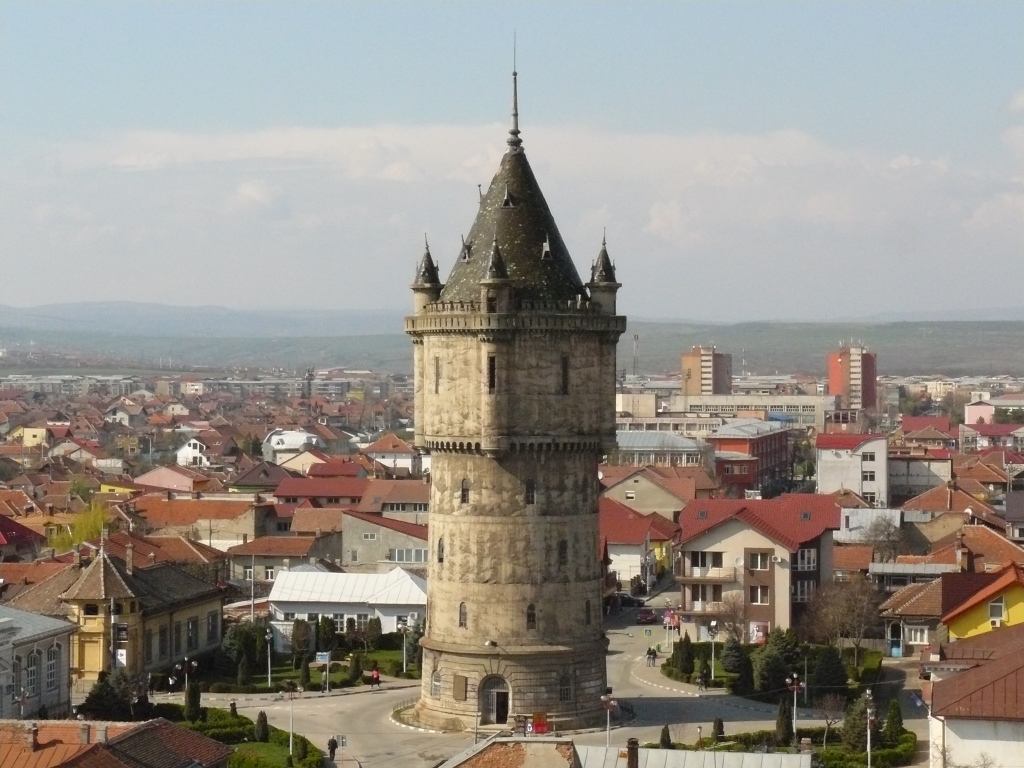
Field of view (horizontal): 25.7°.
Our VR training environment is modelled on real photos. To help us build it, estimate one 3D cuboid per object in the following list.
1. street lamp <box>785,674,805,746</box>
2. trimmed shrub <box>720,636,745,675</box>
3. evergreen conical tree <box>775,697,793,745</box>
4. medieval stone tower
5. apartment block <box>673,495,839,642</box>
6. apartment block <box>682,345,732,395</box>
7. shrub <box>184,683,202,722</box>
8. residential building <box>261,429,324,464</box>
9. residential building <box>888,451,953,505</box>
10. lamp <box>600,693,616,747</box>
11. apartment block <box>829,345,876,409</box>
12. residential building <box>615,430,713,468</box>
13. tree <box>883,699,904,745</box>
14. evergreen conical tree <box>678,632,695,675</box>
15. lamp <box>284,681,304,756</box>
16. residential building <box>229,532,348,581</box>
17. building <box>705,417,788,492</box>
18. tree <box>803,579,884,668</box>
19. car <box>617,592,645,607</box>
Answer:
[{"bbox_3d":[19.436,22.340,154.127,1.350,5.100,1.200,0,1,0],"label":"street lamp"},{"bbox_3d":[18.715,22.977,191.254,2.000,3.050,2.000,0,1,0],"label":"trimmed shrub"},{"bbox_3d":[18.707,23.238,154.337,1.300,3.300,1.300,0,1,0],"label":"evergreen conical tree"},{"bbox_3d":[0.227,0.923,170.019,16.600,47.600,16.600,0,1,0],"label":"medieval stone tower"},{"bbox_3d":[23.864,17.744,215.897,15.300,13.000,15.500,0,1,12],"label":"apartment block"},{"bbox_3d":[89.343,-0.516,1030.051,17.500,32.500,17.500,1,1,40],"label":"apartment block"},{"bbox_3d":[-23.187,23.291,163.667,1.200,3.000,1.200,0,1,0],"label":"shrub"},{"bbox_3d":[-52.257,16.029,530.231,13.000,9.800,11.000,0,1,-18],"label":"residential building"},{"bbox_3d":[71.282,17.318,395.446,12.000,9.800,11.000,0,1,8],"label":"residential building"},{"bbox_3d":[6.353,22.335,148.000,1.100,4.500,1.000,0,1,0],"label":"lamp"},{"bbox_3d":[156.525,0.102,1035.000,17.000,32.000,17.000,0,1,33],"label":"apartment block"},{"bbox_3d":[29.423,15.911,479.871,25.000,11.000,14.000,0,1,11],"label":"residential building"},{"bbox_3d":[26.374,23.328,155.344,1.450,3.100,1.450,0,1,0],"label":"tree"},{"bbox_3d":[14.500,22.508,187.350,1.400,3.400,1.400,0,1,0],"label":"evergreen conical tree"},{"bbox_3d":[-14.683,22.358,150.050,1.350,5.150,1.200,0,1,0],"label":"lamp"},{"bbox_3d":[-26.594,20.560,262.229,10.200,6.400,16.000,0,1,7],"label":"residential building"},{"bbox_3d":[49.198,14.762,469.329,11.500,13.500,50.000,0,1,13],"label":"building"},{"bbox_3d":[28.274,20.305,192.915,7.000,7.700,6.500,0,1,0],"label":"tree"},{"bbox_3d":[12.350,23.231,243.556,4.300,1.450,1.750,0,1,10],"label":"car"}]

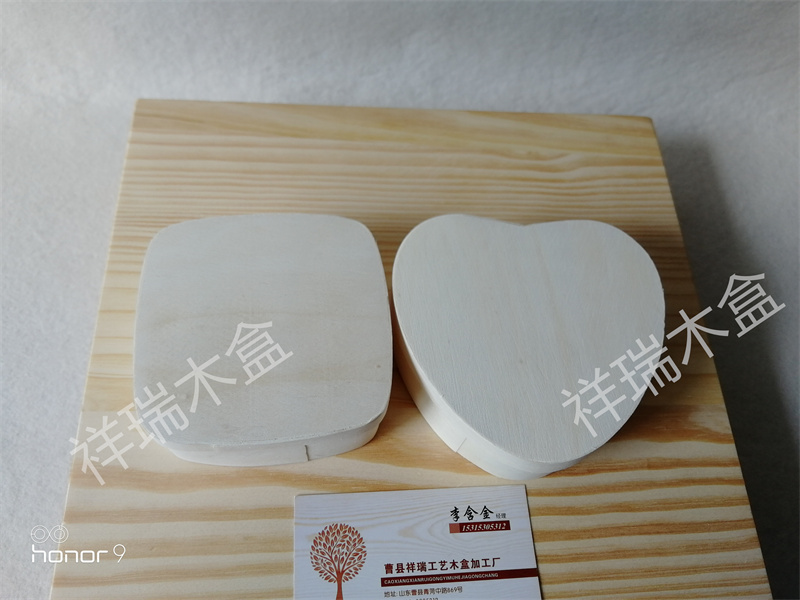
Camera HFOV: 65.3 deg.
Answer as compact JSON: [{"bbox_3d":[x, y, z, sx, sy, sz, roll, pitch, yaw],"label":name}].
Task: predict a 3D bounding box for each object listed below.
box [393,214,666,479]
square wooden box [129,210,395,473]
[{"bbox_3d":[0.049,0.019,0.251,0.107,0.038,0.098,2,65,-5],"label":"box"},{"bbox_3d":[-0.050,0.015,0.241,0.088,0.040,0.088,-4,66,-7],"label":"square wooden box"}]

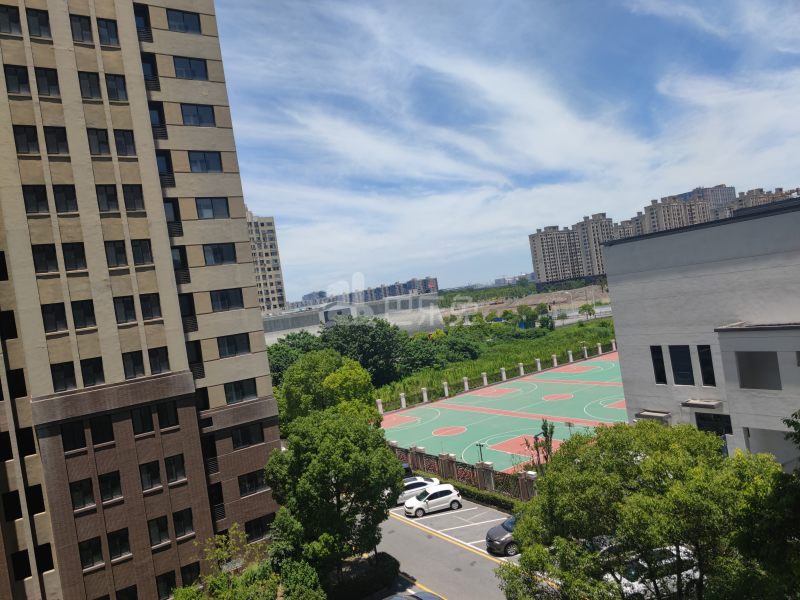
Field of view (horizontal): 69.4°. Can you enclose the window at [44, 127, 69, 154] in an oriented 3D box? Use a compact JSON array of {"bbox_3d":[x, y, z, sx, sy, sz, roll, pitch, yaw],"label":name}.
[{"bbox_3d":[-17.096,-7.928,28.816,0.938,1.344,0.150,-9,1,-35],"label":"window"}]

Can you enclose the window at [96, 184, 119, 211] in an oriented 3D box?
[{"bbox_3d":[-15.042,-5.249,29.762,0.939,1.367,0.150,-9,1,-35],"label":"window"}]

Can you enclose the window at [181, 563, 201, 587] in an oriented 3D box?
[{"bbox_3d":[-11.208,14.971,31.257,0.944,1.372,0.140,-9,1,-35],"label":"window"}]

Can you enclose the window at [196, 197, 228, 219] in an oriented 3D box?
[{"bbox_3d":[-11.646,-5.705,35.990,1.947,1.292,0.150,-9,1,-35],"label":"window"}]

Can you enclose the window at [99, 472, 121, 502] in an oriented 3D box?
[{"bbox_3d":[-14.306,9.240,28.628,0.950,1.370,0.200,-9,0,-35],"label":"window"}]

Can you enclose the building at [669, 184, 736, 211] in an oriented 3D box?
[{"bbox_3d":[300.859,-72.966,569.014,62.100,72.700,36.720,-9,1,-35],"label":"building"}]

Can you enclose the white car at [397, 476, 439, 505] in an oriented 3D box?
[{"bbox_3d":[0.758,13.893,41.960,4.550,1.470,1.790,-9,1,-8],"label":"white car"}]

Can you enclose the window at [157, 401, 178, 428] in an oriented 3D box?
[{"bbox_3d":[-12.385,6.107,30.801,0.935,1.344,0.150,-9,1,-35],"label":"window"}]

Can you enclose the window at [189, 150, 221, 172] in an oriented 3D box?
[{"bbox_3d":[-12.340,-8.799,36.824,2.029,1.345,0.150,-9,1,-35],"label":"window"}]

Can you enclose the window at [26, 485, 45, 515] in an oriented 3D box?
[{"bbox_3d":[-17.913,9.870,28.352,0.720,1.367,0.150,-9,1,-35],"label":"window"}]

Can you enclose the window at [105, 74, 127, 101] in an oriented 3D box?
[{"bbox_3d":[-14.863,-11.123,30.350,0.950,1.380,0.200,-9,0,-35],"label":"window"}]

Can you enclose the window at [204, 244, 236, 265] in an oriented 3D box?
[{"bbox_3d":[-11.467,-2.924,36.901,2.029,1.345,0.150,-9,1,-35],"label":"window"}]

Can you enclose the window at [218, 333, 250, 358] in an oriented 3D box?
[{"bbox_3d":[-10.300,2.871,35.968,1.950,1.300,0.200,-9,0,-35],"label":"window"}]

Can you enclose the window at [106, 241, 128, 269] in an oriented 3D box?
[{"bbox_3d":[-14.841,-2.421,30.272,0.929,1.365,0.140,-9,1,-35],"label":"window"}]

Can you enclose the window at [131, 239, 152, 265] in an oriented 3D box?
[{"bbox_3d":[-13.522,-2.509,30.385,0.950,1.370,0.200,-9,0,-35],"label":"window"}]

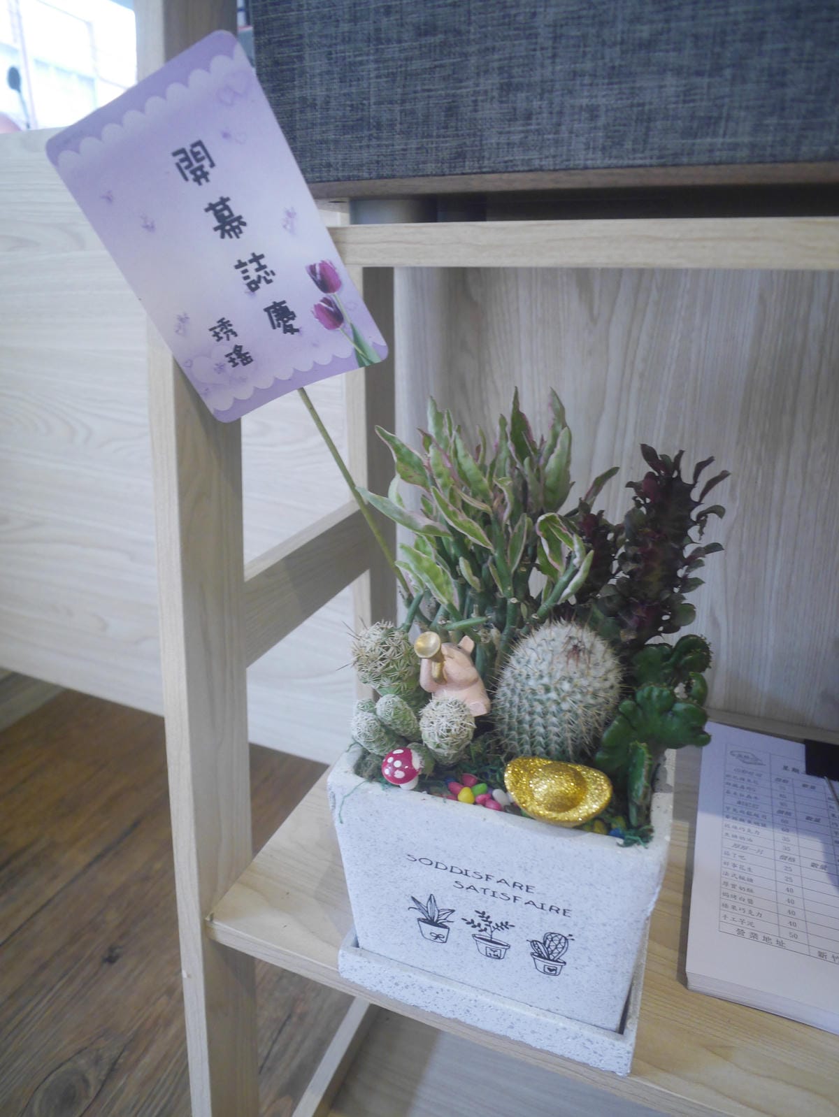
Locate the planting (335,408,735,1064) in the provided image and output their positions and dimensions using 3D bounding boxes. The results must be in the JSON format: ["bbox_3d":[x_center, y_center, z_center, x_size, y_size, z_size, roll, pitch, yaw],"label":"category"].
[{"bbox_3d":[0.044,0.051,0.383,0.151,0.239,0.140,8,21,19],"label":"planting"}]

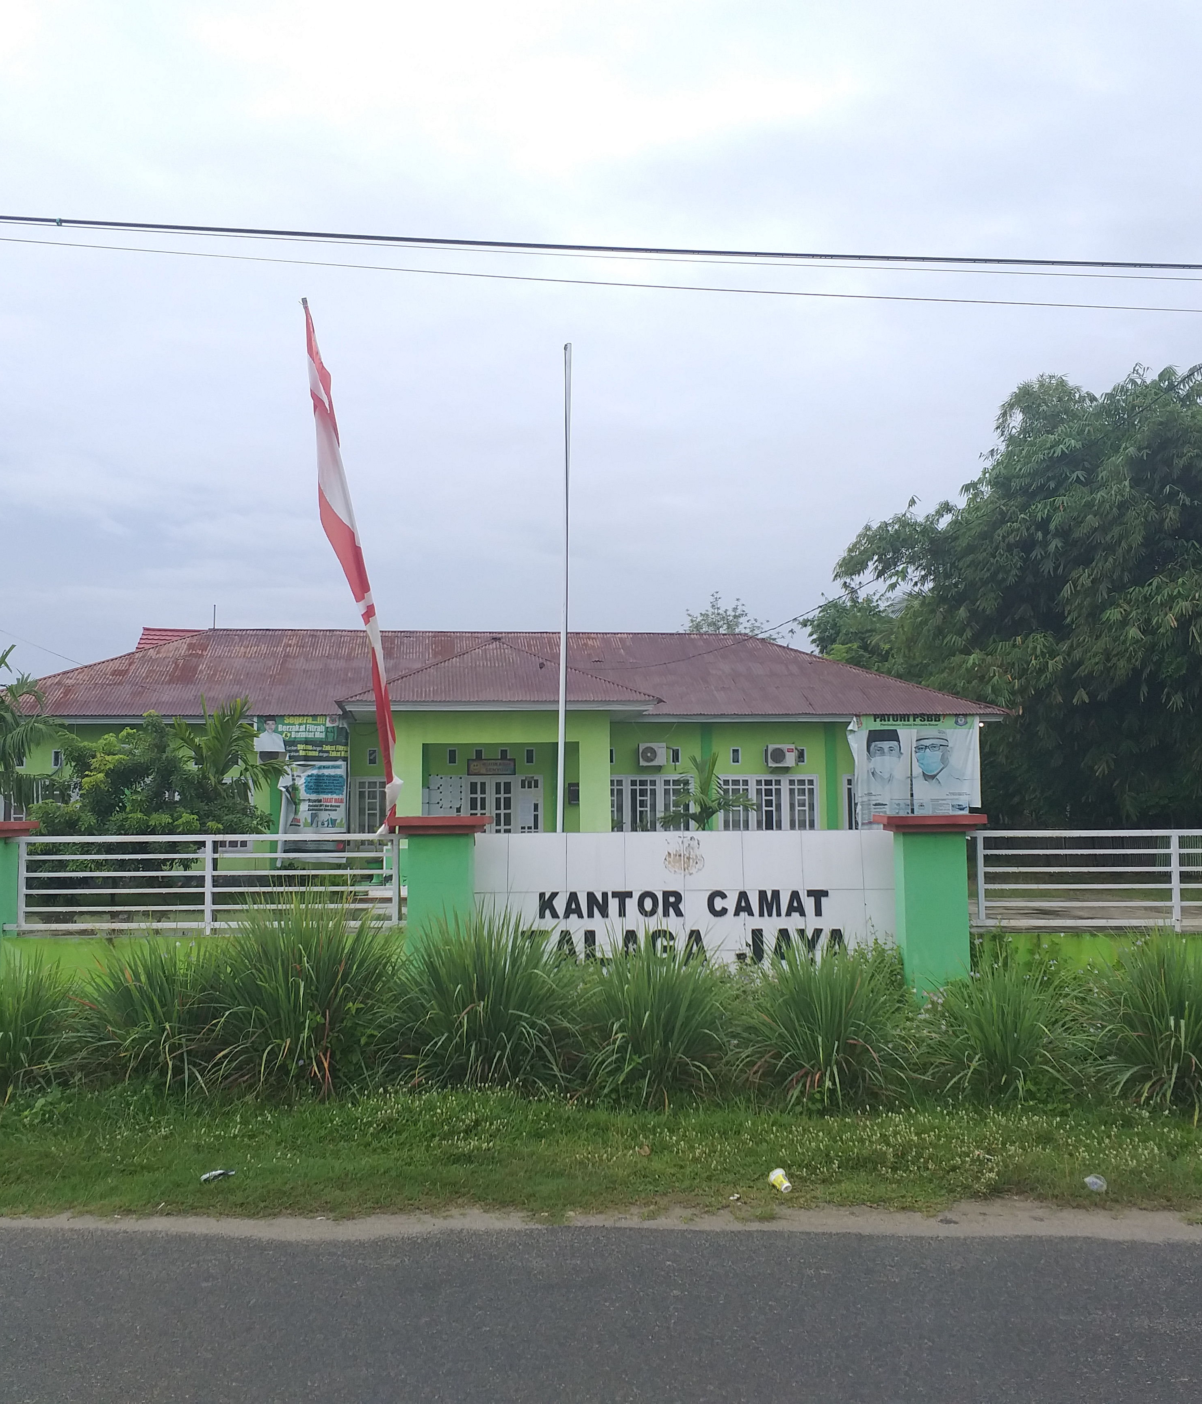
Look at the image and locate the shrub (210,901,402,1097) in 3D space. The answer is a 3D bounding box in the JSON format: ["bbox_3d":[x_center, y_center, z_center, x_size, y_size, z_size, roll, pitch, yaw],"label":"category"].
[{"bbox_3d":[-1.563,1.557,7.460,0.980,0.990,0.850,0,-3,3],"label":"shrub"}]

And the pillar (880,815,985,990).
[{"bbox_3d":[2.182,1.417,9.324,0.600,1.330,0.590,0,-3,3],"label":"pillar"}]

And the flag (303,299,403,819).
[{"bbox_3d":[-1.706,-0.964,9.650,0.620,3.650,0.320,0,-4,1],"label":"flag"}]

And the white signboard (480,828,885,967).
[{"bbox_3d":[0.566,1.439,9.627,2.870,1.100,0.130,0,-3,3],"label":"white signboard"}]

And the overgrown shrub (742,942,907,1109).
[{"bbox_3d":[1.123,1.569,7.117,0.850,0.780,0.820,0,-4,1],"label":"overgrown shrub"}]

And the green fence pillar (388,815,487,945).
[{"bbox_3d":[-1.063,1.441,9.481,0.600,1.340,0.590,0,-3,3],"label":"green fence pillar"}]

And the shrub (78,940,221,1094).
[{"bbox_3d":[-2.397,1.616,7.512,0.820,0.780,0.800,0,-4,1],"label":"shrub"}]

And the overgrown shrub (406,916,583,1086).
[{"bbox_3d":[-0.586,1.589,7.460,0.940,0.930,0.820,0,-3,3],"label":"overgrown shrub"}]

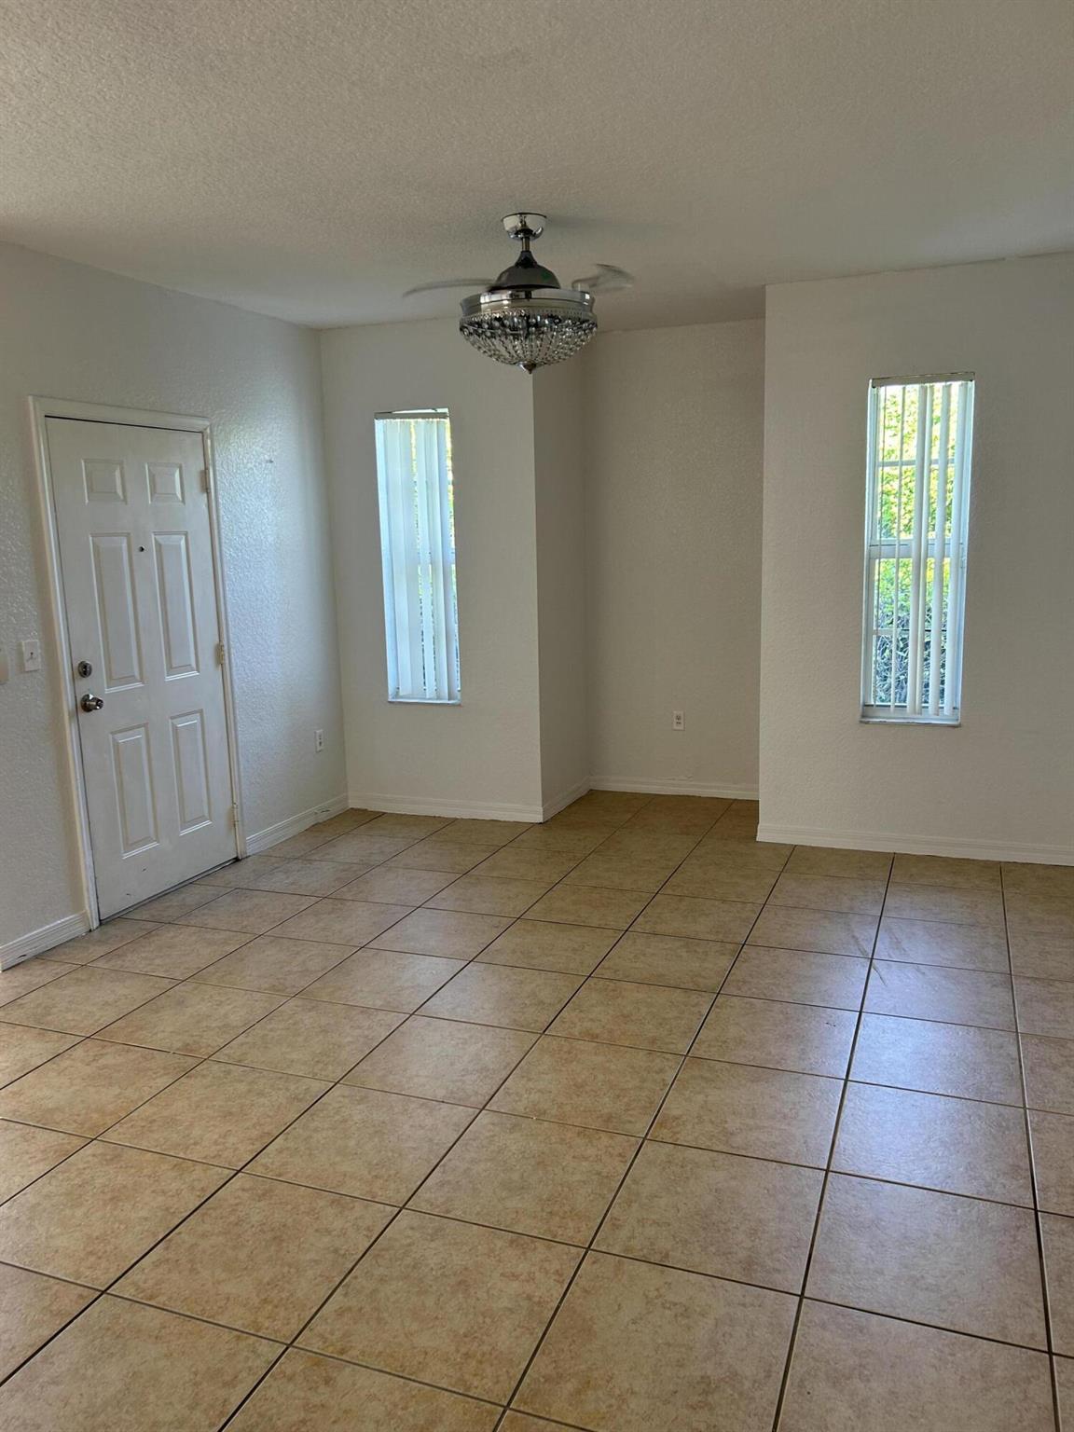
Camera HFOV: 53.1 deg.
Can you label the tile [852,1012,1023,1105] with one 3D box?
[{"bbox_3d":[1.168,1.001,3.150,0.453,0.012,0.453,2,10,21],"label":"tile"}]

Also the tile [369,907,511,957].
[{"bbox_3d":[-0.369,0.858,4.220,0.451,0.010,0.453,2,10,21],"label":"tile"}]

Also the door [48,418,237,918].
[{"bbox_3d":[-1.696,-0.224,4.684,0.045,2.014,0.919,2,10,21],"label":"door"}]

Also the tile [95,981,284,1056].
[{"bbox_3d":[-1.131,1.001,3.561,0.453,0.012,0.453,2,10,21],"label":"tile"}]

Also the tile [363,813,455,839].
[{"bbox_3d":[-0.726,0.602,5.798,0.452,0.012,0.420,2,10,21],"label":"tile"}]

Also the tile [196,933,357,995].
[{"bbox_3d":[-0.960,0.919,3.966,0.451,0.010,0.453,2,10,21],"label":"tile"}]

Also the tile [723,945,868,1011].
[{"bbox_3d":[0.908,0.908,3.736,0.453,0.012,0.453,2,10,21],"label":"tile"}]

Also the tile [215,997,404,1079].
[{"bbox_3d":[-0.710,1.021,3.417,0.457,0.010,0.457,2,10,21],"label":"tile"}]

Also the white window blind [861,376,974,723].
[{"bbox_3d":[1.733,-0.734,4.911,0.438,1.554,0.090,2,10,21],"label":"white window blind"}]

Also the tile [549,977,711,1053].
[{"bbox_3d":[0.315,0.967,3.473,0.452,0.012,0.452,2,10,21],"label":"tile"}]

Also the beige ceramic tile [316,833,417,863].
[{"bbox_3d":[-0.886,0.676,5.393,0.452,0.012,0.452,2,10,21],"label":"beige ceramic tile"}]

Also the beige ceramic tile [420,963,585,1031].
[{"bbox_3d":[-0.110,0.952,3.638,0.452,0.012,0.452,2,10,21],"label":"beige ceramic tile"}]

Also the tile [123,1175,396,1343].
[{"bbox_3d":[-0.607,1.181,2.378,0.451,0.010,0.453,2,10,21],"label":"tile"}]

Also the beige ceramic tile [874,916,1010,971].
[{"bbox_3d":[1.499,0.845,3.980,0.452,0.015,0.452,2,10,21],"label":"beige ceramic tile"}]

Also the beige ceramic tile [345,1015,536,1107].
[{"bbox_3d":[-0.281,1.037,3.249,0.457,0.010,0.457,2,10,21],"label":"beige ceramic tile"}]

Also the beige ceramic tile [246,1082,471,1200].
[{"bbox_3d":[-0.444,1.109,2.809,0.453,0.012,0.453,2,10,21],"label":"beige ceramic tile"}]

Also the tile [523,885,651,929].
[{"bbox_3d":[0.222,0.803,4.516,0.457,0.010,0.457,2,10,21],"label":"tile"}]

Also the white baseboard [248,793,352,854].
[{"bbox_3d":[-1.264,0.579,5.809,0.015,0.085,0.968,2,10,21],"label":"white baseboard"}]

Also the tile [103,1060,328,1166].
[{"bbox_3d":[-0.867,1.089,2.963,0.452,0.012,0.452,2,10,21],"label":"tile"}]

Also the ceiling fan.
[{"bbox_3d":[-0.032,-1.506,3.861,0.930,0.535,0.930,2,10,21],"label":"ceiling fan"}]

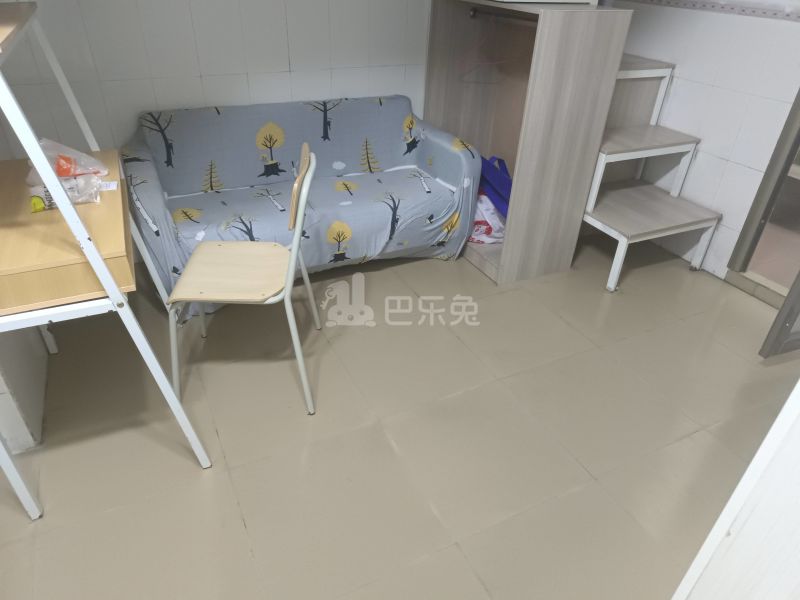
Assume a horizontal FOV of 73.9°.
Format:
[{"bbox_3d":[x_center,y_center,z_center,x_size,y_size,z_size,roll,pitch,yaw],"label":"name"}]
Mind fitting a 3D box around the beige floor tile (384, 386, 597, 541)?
[{"bbox_3d":[0.265,0.480,1.714,0.500,0.012,0.500,-13,35,-23],"label":"beige floor tile"}]

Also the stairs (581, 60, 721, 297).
[{"bbox_3d":[1.113,-0.711,2.783,0.630,0.930,0.950,-13,35,-23],"label":"stairs"}]

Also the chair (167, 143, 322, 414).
[{"bbox_3d":[-0.507,-0.115,1.773,0.520,0.880,0.510,-1,32,-5],"label":"chair"}]

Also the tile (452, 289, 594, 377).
[{"bbox_3d":[0.489,0.132,2.293,0.500,0.010,0.500,-13,36,-23],"label":"tile"}]

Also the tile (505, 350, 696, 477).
[{"bbox_3d":[0.711,0.374,1.913,0.500,0.012,0.500,-13,35,-23],"label":"tile"}]

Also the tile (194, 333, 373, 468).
[{"bbox_3d":[-0.406,0.343,1.890,0.500,0.012,0.500,-13,35,-23],"label":"tile"}]

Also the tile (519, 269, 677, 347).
[{"bbox_3d":[0.936,0.027,2.489,0.500,0.010,0.500,-13,36,-23],"label":"tile"}]

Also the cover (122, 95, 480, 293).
[{"bbox_3d":[-0.419,-0.487,2.504,1.480,0.745,0.610,-13,36,-23],"label":"cover"}]

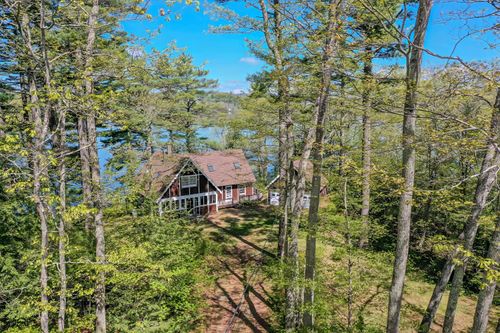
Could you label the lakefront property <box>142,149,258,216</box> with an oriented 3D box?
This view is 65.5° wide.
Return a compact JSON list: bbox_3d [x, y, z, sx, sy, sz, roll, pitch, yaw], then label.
[{"bbox_3d":[-7.637,1.873,56.762,15.250,7.850,9.500,-6,12,-32],"label":"lakefront property"}]

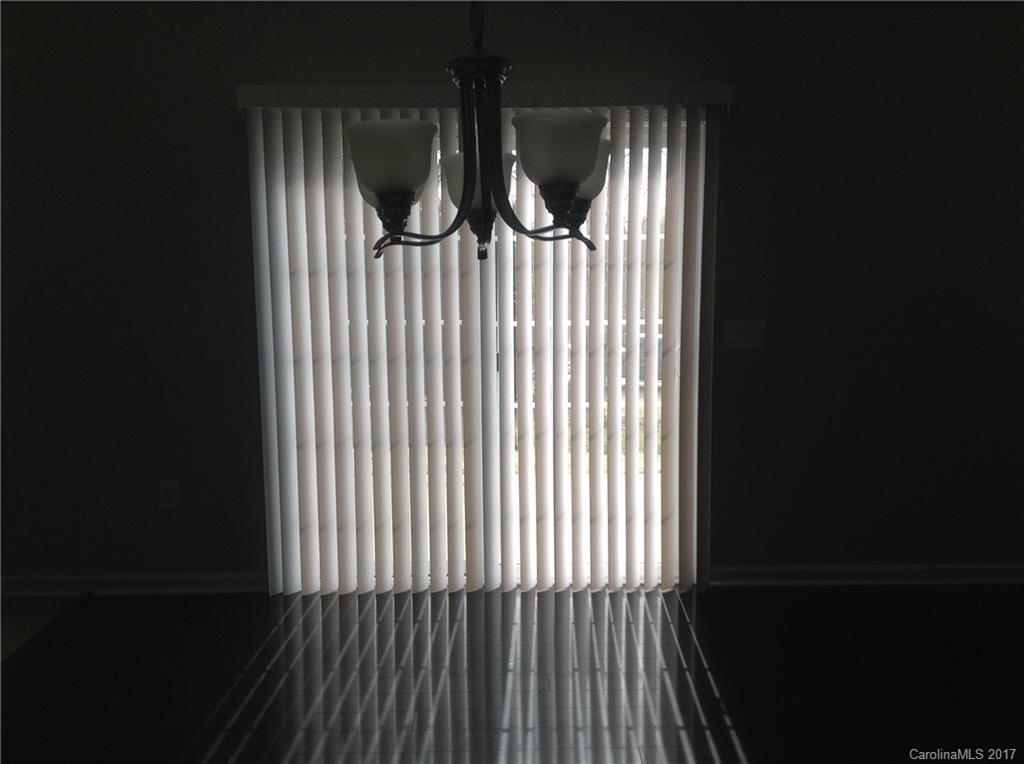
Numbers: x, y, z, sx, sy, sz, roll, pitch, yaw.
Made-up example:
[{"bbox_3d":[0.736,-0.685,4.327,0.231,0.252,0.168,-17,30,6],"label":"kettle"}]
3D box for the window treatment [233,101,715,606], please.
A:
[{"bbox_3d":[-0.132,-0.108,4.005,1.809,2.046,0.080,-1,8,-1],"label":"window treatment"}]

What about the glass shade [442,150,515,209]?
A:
[{"bbox_3d":[-0.068,-0.410,2.020,0.158,0.115,0.158,-1,8,-1],"label":"glass shade"}]

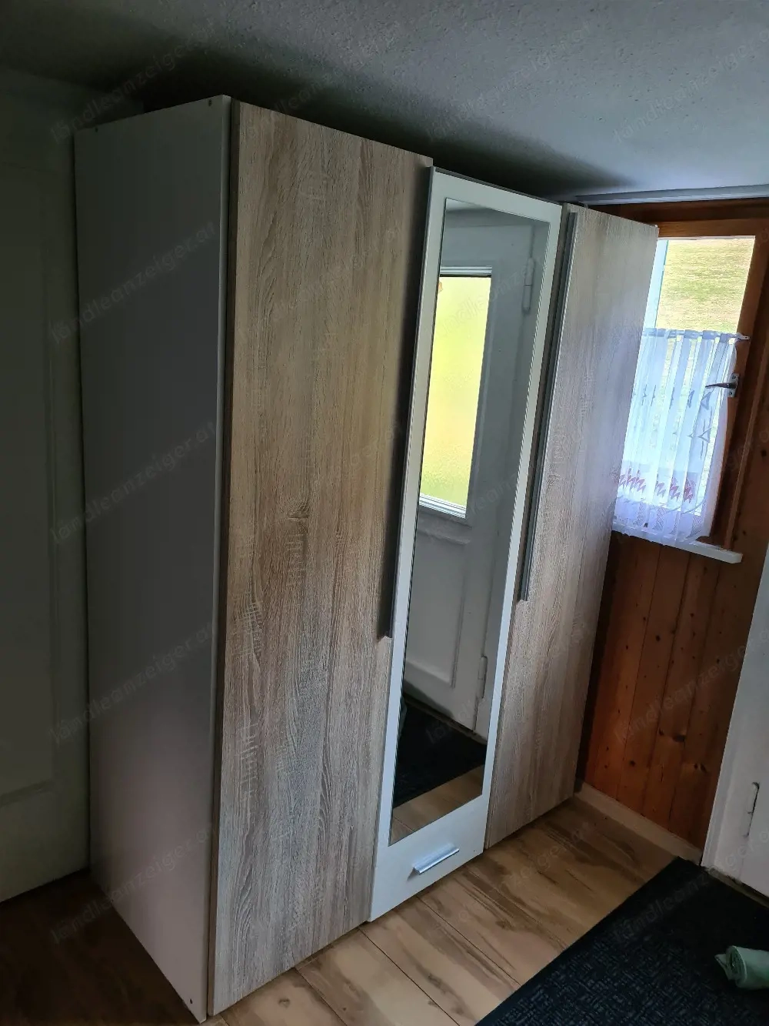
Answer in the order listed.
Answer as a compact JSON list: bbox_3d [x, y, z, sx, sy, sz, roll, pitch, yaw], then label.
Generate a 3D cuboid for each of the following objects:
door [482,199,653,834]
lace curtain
[{"bbox_3d":[0.514,0.091,2.146,0.421,1.740,0.032,-8,18,-42],"label":"door"},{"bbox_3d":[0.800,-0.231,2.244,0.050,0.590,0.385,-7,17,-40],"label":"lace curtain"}]

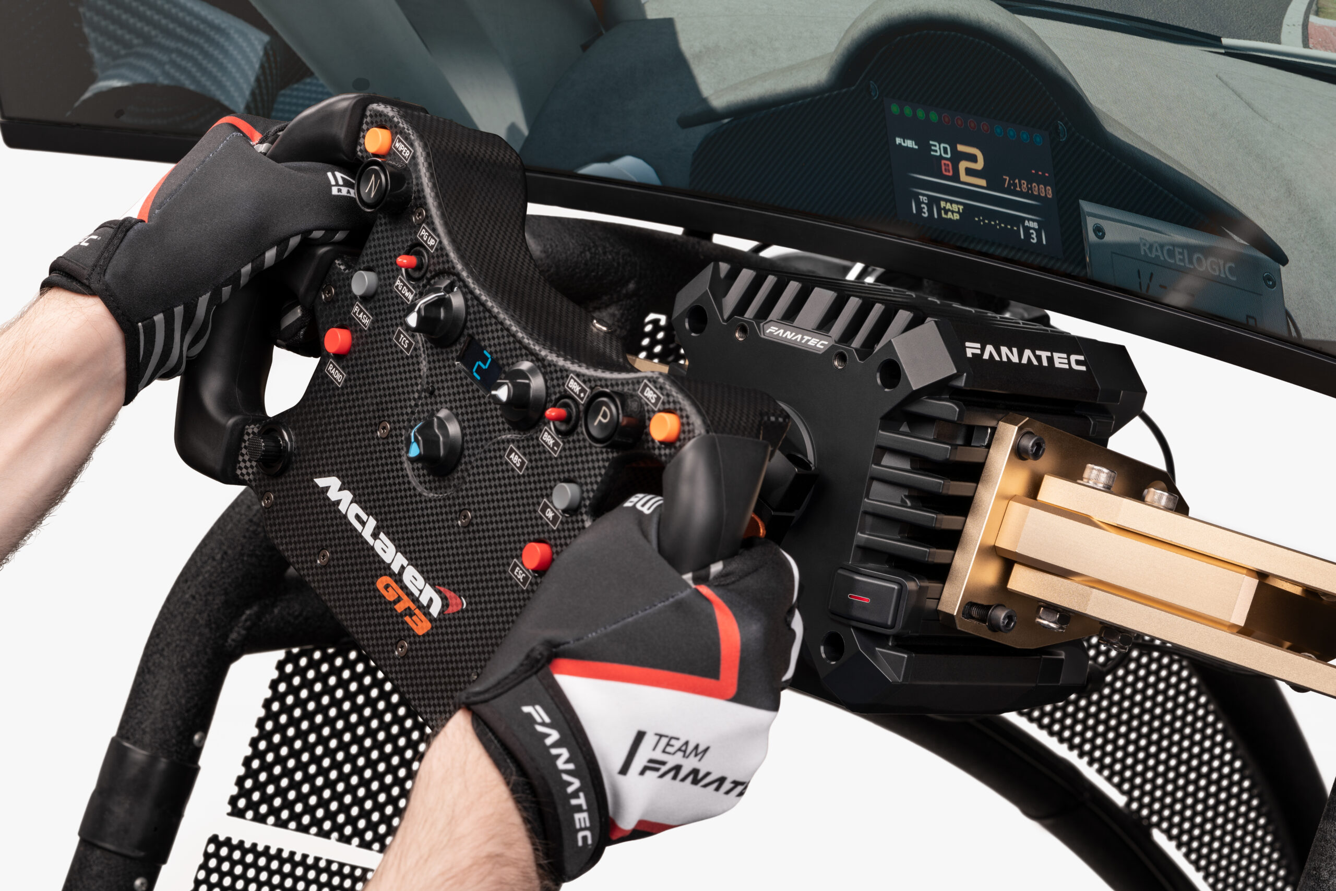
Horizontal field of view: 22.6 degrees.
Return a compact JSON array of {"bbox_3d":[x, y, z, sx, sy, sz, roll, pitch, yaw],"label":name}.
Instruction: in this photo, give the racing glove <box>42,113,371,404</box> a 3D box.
[{"bbox_3d":[-0.165,-0.070,1.231,0.082,0.100,0.140,38,40,26],"label":"racing glove"}]

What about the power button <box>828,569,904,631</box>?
[{"bbox_3d":[0.074,0.058,1.247,0.026,0.017,0.008,13,7,17],"label":"power button"}]

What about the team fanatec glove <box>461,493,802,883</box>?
[{"bbox_3d":[-0.009,0.075,1.066,0.085,0.107,0.145,32,32,14],"label":"team fanatec glove"}]

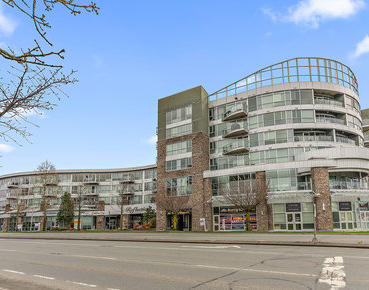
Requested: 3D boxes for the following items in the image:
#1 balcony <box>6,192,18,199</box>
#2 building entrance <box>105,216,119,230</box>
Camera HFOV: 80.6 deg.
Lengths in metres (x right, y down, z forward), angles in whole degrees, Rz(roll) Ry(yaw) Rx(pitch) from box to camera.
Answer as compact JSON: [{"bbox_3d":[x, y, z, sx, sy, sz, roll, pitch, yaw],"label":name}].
[{"bbox_3d":[-41.313,12.074,52.000,2.900,1.400,1.500,-4,-12,19],"label":"balcony"},{"bbox_3d":[-16.055,17.505,48.500,3.100,3.000,1.000,-2,-11,11],"label":"building entrance"}]

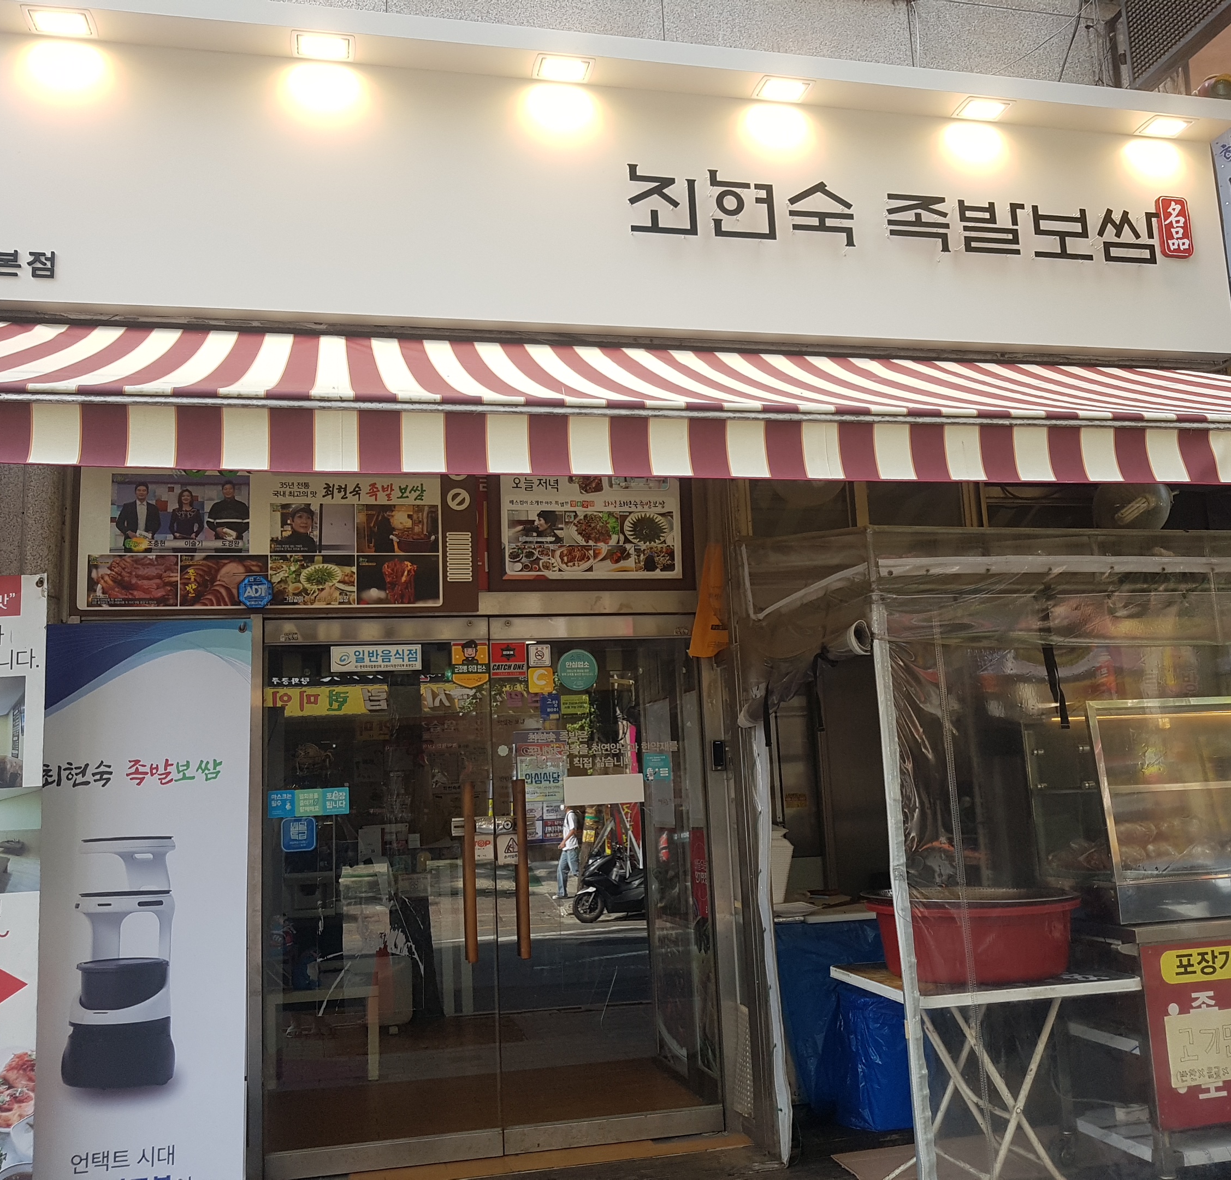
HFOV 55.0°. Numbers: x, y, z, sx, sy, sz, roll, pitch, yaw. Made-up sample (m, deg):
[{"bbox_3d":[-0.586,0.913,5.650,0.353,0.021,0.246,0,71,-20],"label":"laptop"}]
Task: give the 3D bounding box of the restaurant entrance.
[{"bbox_3d":[-0.467,1.151,4.706,1.820,2.120,0.130,0,-9,-13],"label":"restaurant entrance"}]

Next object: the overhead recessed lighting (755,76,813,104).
[{"bbox_3d":[0.686,-2.056,4.829,0.225,0.050,0.160,0,-9,-13],"label":"overhead recessed lighting"}]

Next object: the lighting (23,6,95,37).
[{"bbox_3d":[-1.977,-2.036,4.205,0.225,0.050,0.160,0,-9,-13],"label":"lighting"}]

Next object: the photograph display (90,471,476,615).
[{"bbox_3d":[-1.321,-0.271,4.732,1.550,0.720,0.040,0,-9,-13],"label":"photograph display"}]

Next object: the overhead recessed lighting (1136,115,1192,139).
[{"bbox_3d":[2.453,-2.070,5.243,0.225,0.050,0.160,0,-9,-13],"label":"overhead recessed lighting"}]

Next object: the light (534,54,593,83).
[{"bbox_3d":[-0.202,-2.050,4.621,0.225,0.050,0.160,0,-9,-13],"label":"light"}]

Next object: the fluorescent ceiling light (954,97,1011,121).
[{"bbox_3d":[1.569,-2.063,5.036,0.225,0.050,0.160,0,-9,-13],"label":"fluorescent ceiling light"}]

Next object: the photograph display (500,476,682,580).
[{"bbox_3d":[-0.109,-0.331,5.045,0.790,0.580,0.030,0,-9,-13],"label":"photograph display"}]

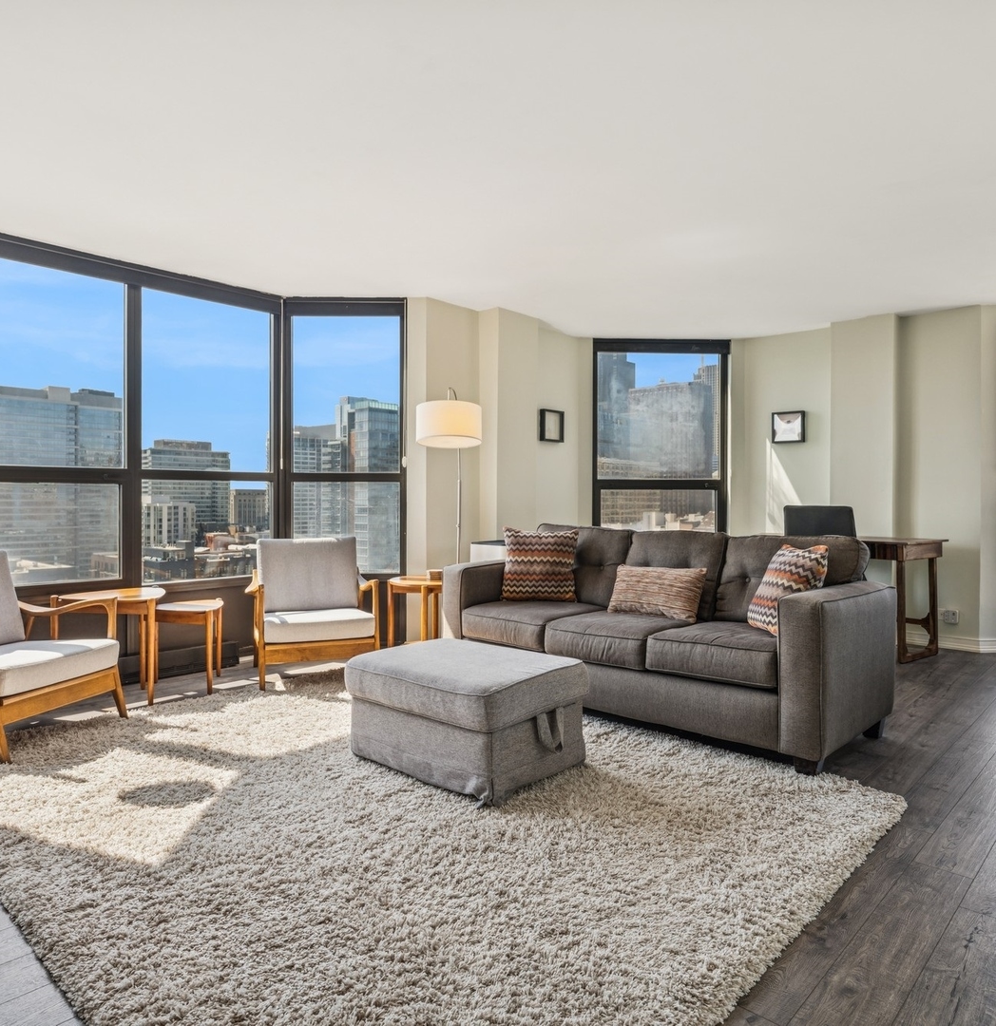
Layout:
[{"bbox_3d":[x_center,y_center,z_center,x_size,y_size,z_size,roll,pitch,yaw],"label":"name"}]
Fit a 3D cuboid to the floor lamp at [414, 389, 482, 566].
[{"bbox_3d":[-0.295,0.098,4.722,0.430,1.770,0.680,0,1,3],"label":"floor lamp"}]

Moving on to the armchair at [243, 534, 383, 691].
[{"bbox_3d":[-1.166,0.578,4.551,0.710,0.815,0.790,0,1,-24],"label":"armchair"}]

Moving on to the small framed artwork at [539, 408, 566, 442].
[{"bbox_3d":[0.440,-0.685,5.719,0.040,0.250,0.250,1,1,43],"label":"small framed artwork"}]

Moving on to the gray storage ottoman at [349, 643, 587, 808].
[{"bbox_3d":[-0.128,0.779,2.929,0.796,0.410,0.587,1,1,43],"label":"gray storage ottoman"}]

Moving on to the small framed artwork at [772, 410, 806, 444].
[{"bbox_3d":[2.385,-0.694,5.959,0.250,0.250,0.040,1,1,43],"label":"small framed artwork"}]

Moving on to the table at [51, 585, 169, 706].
[{"bbox_3d":[-2.110,0.721,3.963,0.600,0.550,0.600,-1,1,-28],"label":"table"}]

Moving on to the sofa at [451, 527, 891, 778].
[{"bbox_3d":[0.766,0.543,3.822,2.140,0.910,0.896,1,1,43],"label":"sofa"}]

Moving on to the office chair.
[{"bbox_3d":[2.209,0.465,4.872,0.580,1.030,0.600,1,1,43],"label":"office chair"}]

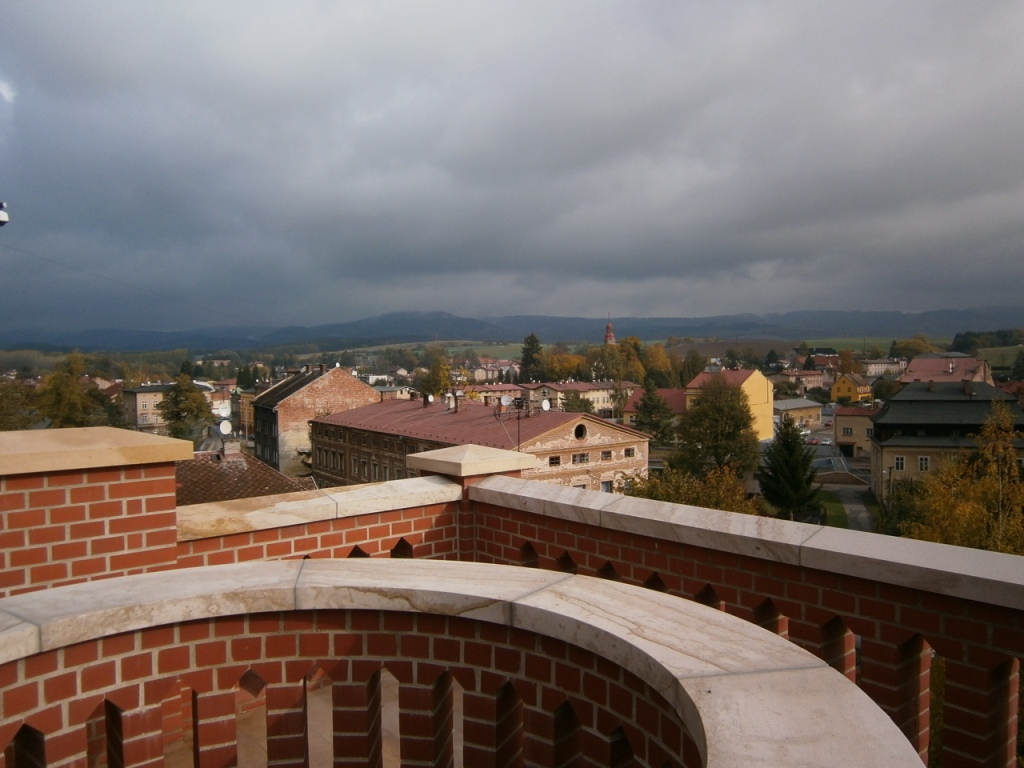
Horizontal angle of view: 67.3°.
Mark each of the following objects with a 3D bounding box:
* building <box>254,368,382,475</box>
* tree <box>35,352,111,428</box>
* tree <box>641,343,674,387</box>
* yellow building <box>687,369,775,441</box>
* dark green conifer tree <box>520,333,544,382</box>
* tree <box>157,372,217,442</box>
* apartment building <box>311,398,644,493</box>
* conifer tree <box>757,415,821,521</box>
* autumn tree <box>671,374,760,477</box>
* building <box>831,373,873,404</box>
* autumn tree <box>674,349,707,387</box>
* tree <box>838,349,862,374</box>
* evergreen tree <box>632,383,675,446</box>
[{"bbox_3d":[-25.981,5.497,101.378,13.300,16.000,14.500,-1,2,-31],"label":"building"},{"bbox_3d":[-79.916,4.145,140.259,13.470,19.760,13.470,0,2,0],"label":"tree"},{"bbox_3d":[50.233,-2.844,265.300,11.710,22.920,11.710,0,2,0],"label":"tree"},{"bbox_3d":[45.486,4.041,161.566,11.700,14.700,15.800,1,2,41],"label":"yellow building"},{"bbox_3d":[7.863,-7.863,295.000,9.210,23.770,9.210,0,2,2],"label":"dark green conifer tree"},{"bbox_3d":[-61.488,5.972,145.203,10.750,15.530,10.750,0,2,0],"label":"tree"},{"bbox_3d":[-6.230,8.425,79.550,13.890,13.100,42.640,-2,2,-35],"label":"apartment building"},{"bbox_3d":[28.915,8.912,80.150,6.450,11.480,6.450,0,2,0],"label":"conifer tree"},{"bbox_3d":[27.518,5.950,104.000,11.900,14.460,11.900,0,2,15],"label":"autumn tree"},{"bbox_3d":[124.450,1.783,281.133,10.300,10.300,9.800,-2,2,-39],"label":"building"},{"bbox_3d":[61.594,-1.859,265.272,10.680,20.750,10.680,0,2,0],"label":"autumn tree"},{"bbox_3d":[145.241,-8.367,330.000,10.300,13.720,10.300,0,2,24],"label":"tree"},{"bbox_3d":[26.309,5.764,143.000,7.620,12.080,7.620,0,2,10],"label":"evergreen tree"}]

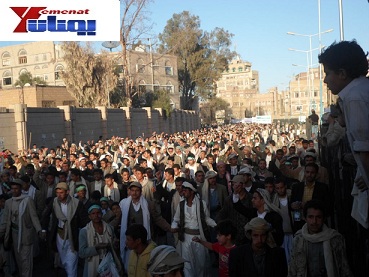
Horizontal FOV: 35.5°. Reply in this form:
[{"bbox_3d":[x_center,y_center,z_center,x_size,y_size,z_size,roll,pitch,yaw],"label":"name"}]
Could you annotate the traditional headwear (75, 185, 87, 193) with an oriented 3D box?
[{"bbox_3d":[-1.604,0.773,8.900,0.170,0.105,0.195,-1,-6,-14],"label":"traditional headwear"}]

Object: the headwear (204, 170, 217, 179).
[{"bbox_3d":[0.438,0.611,9.700,0.200,0.130,0.220,-2,-2,-23],"label":"headwear"}]

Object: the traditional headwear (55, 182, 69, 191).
[{"bbox_3d":[-1.727,0.675,8.100,0.180,0.110,0.235,1,3,30],"label":"traditional headwear"}]

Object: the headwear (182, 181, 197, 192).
[{"bbox_3d":[0.071,0.684,8.200,0.210,0.120,0.180,23,-14,-39],"label":"headwear"}]

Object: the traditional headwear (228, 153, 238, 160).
[{"bbox_3d":[1.157,0.431,13.600,0.205,0.145,0.225,-1,-3,-18],"label":"traditional headwear"}]

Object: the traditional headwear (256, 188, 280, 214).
[{"bbox_3d":[1.050,0.788,7.200,0.290,0.280,0.220,4,0,-28],"label":"traditional headwear"}]

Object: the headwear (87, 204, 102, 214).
[{"bbox_3d":[-1.122,0.888,7.200,0.180,0.105,0.200,-1,-6,-14],"label":"headwear"}]

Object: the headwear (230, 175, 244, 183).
[{"bbox_3d":[0.828,0.629,9.000,0.185,0.115,0.240,1,3,37],"label":"headwear"}]

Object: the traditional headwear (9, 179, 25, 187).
[{"bbox_3d":[-2.480,0.650,8.500,0.210,0.105,0.240,0,2,14],"label":"traditional headwear"}]

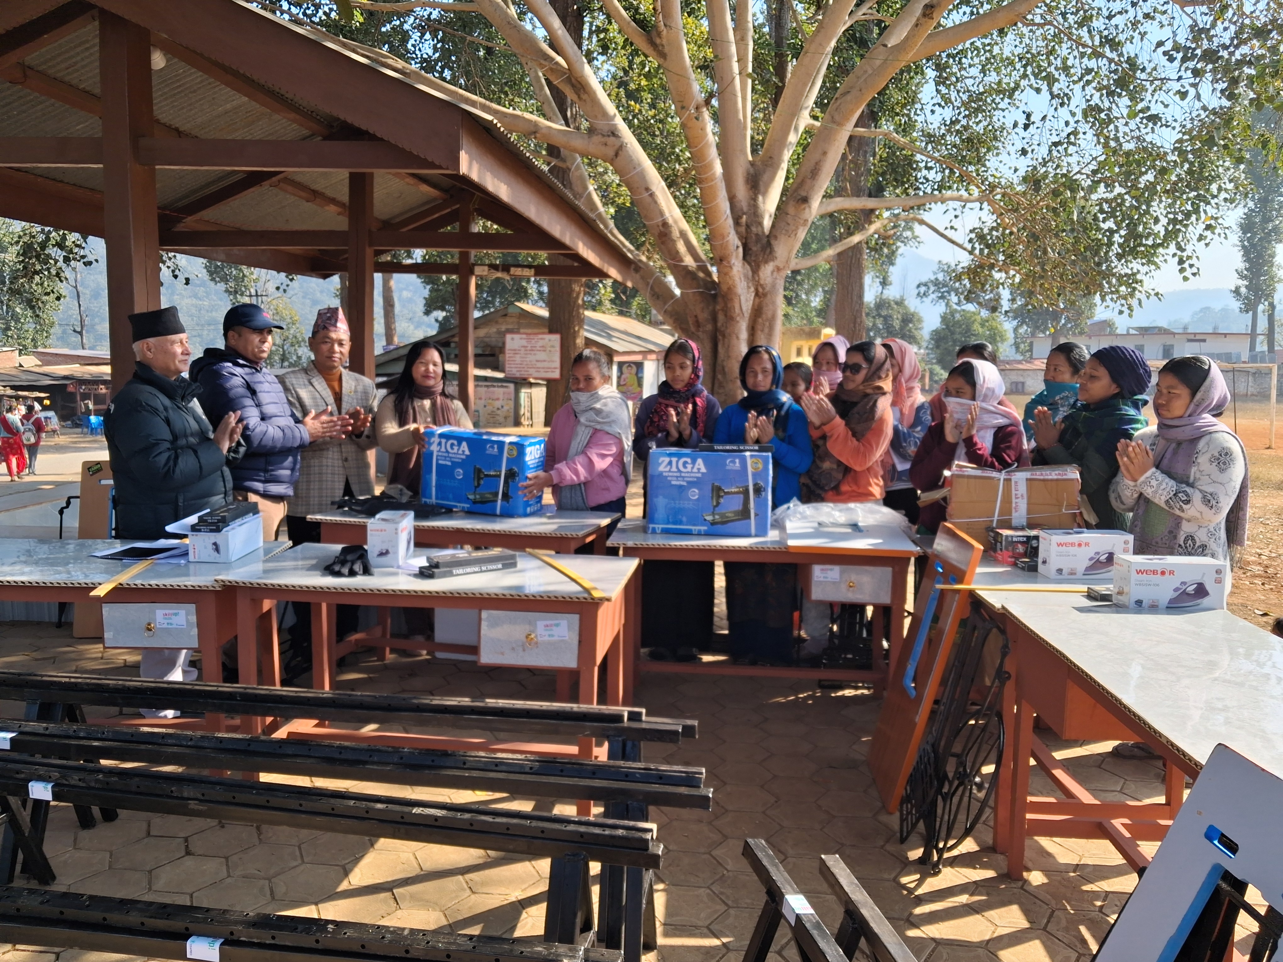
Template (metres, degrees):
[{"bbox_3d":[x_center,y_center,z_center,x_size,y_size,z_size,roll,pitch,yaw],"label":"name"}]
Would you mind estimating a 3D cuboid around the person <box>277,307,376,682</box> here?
[{"bbox_3d":[-1.408,0.065,4.484,0.490,1.668,0.380,-1,6,-18],"label":"person"}]

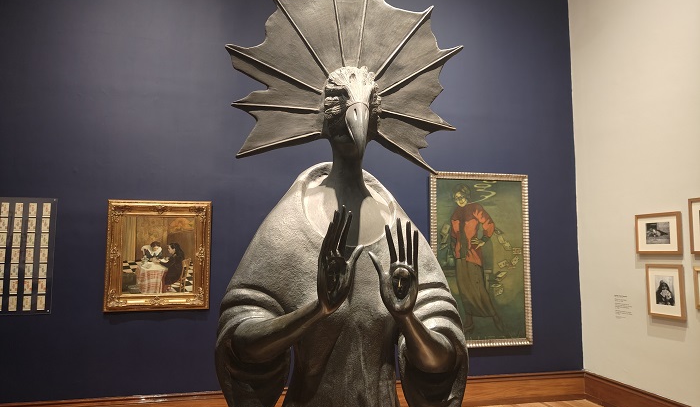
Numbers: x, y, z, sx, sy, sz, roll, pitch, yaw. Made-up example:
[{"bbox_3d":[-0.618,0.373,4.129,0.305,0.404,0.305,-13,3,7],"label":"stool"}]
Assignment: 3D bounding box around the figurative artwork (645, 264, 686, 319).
[{"bbox_3d":[2.923,0.812,4.484,0.030,0.483,0.393,2,-6,-13],"label":"figurative artwork"}]

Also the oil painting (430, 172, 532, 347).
[{"bbox_3d":[1.444,0.611,5.335,1.189,1.880,0.050,2,-6,-13],"label":"oil painting"}]

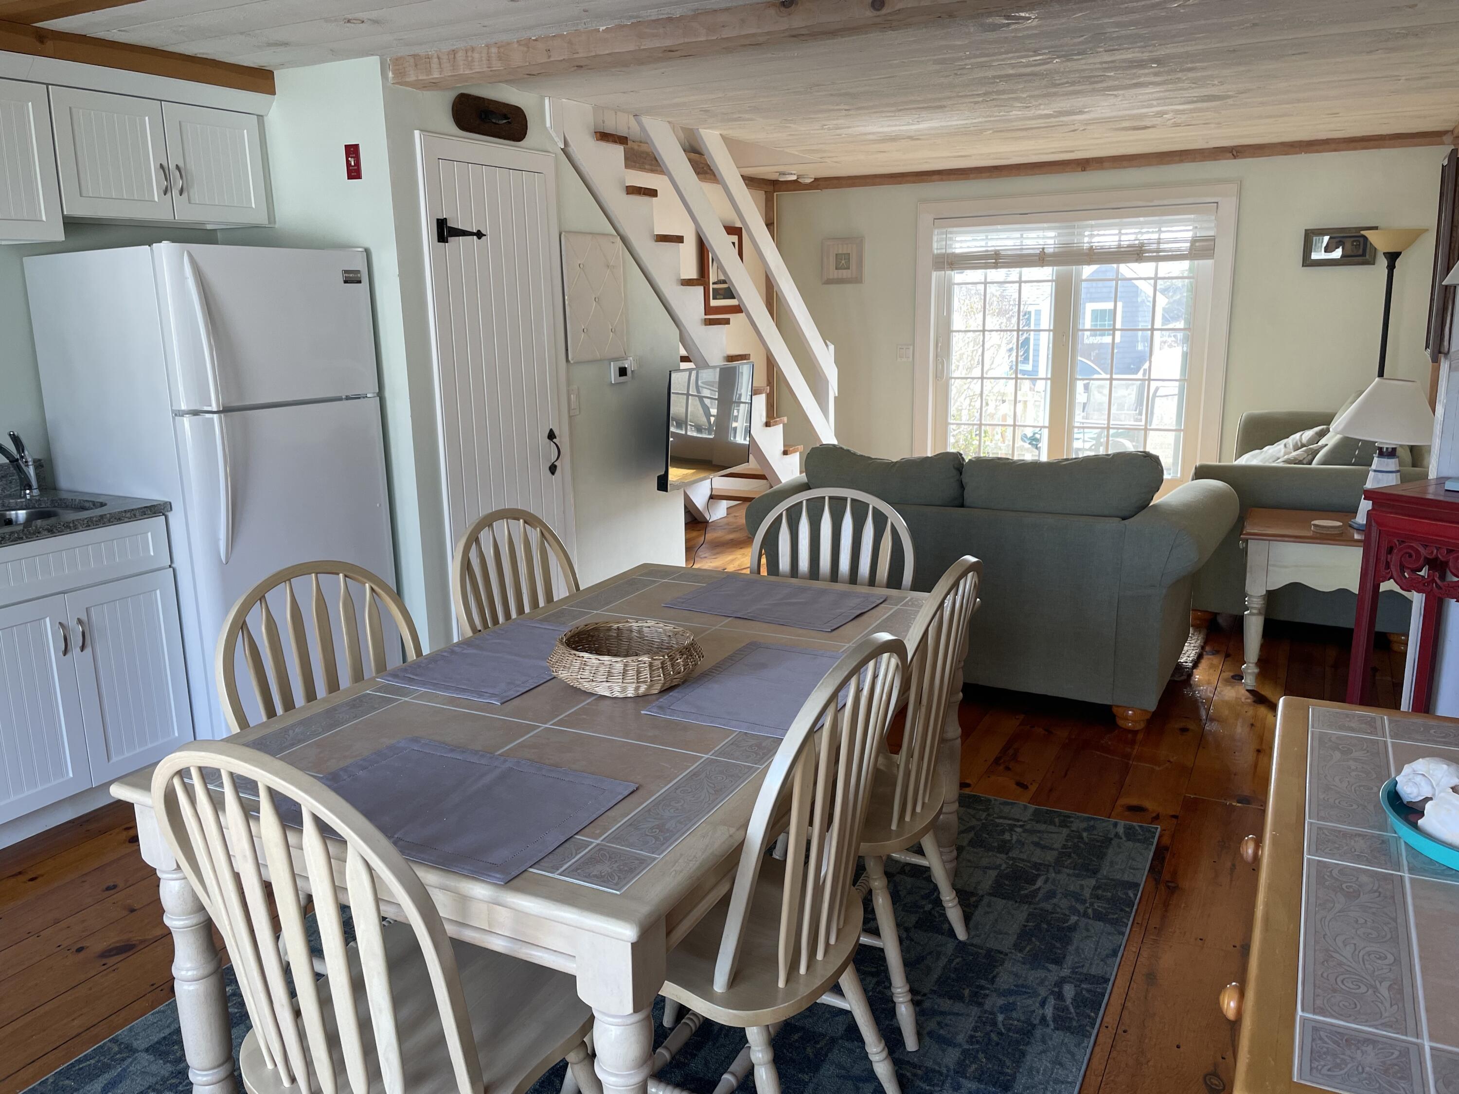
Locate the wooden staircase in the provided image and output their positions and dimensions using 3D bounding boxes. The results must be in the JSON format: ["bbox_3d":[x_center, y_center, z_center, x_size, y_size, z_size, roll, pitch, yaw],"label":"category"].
[{"bbox_3d":[-0.377,-1.031,6.121,0.880,2.350,3.100,6,14,27],"label":"wooden staircase"}]

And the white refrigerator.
[{"bbox_3d":[-1.752,-0.162,3.880,0.785,1.690,0.757,6,15,29],"label":"white refrigerator"}]

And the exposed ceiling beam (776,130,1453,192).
[{"bbox_3d":[2.127,-2.403,6.901,4.099,0.085,0.080,5,14,26],"label":"exposed ceiling beam"}]

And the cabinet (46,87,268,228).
[{"bbox_3d":[-2.001,-1.298,3.732,0.340,0.390,0.775,6,14,28],"label":"cabinet"}]

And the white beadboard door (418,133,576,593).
[{"bbox_3d":[-0.872,-0.499,4.350,0.060,2.085,0.755,6,14,30],"label":"white beadboard door"}]

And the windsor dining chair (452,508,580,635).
[{"bbox_3d":[-0.339,0.407,2.854,0.520,0.985,0.490,5,14,26],"label":"windsor dining chair"}]

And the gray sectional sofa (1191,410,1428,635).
[{"bbox_3d":[2.964,-0.252,5.562,0.960,0.910,2.300,5,14,28],"label":"gray sectional sofa"}]

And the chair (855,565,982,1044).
[{"bbox_3d":[0.258,0.490,2.439,0.520,0.985,0.480,5,14,26],"label":"chair"}]

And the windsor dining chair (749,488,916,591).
[{"bbox_3d":[0.209,0.361,2.946,0.480,0.965,0.530,4,14,24],"label":"windsor dining chair"}]

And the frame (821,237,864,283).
[{"bbox_3d":[0.795,-2.007,7.692,0.315,0.312,0.030,5,14,26],"label":"frame"}]

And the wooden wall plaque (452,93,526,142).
[{"bbox_3d":[-0.909,-1.635,4.178,0.040,0.137,0.440,5,14,28],"label":"wooden wall plaque"}]

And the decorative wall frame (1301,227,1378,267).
[{"bbox_3d":[3.621,-1.779,6.499,0.378,0.217,0.025,6,14,27],"label":"decorative wall frame"}]

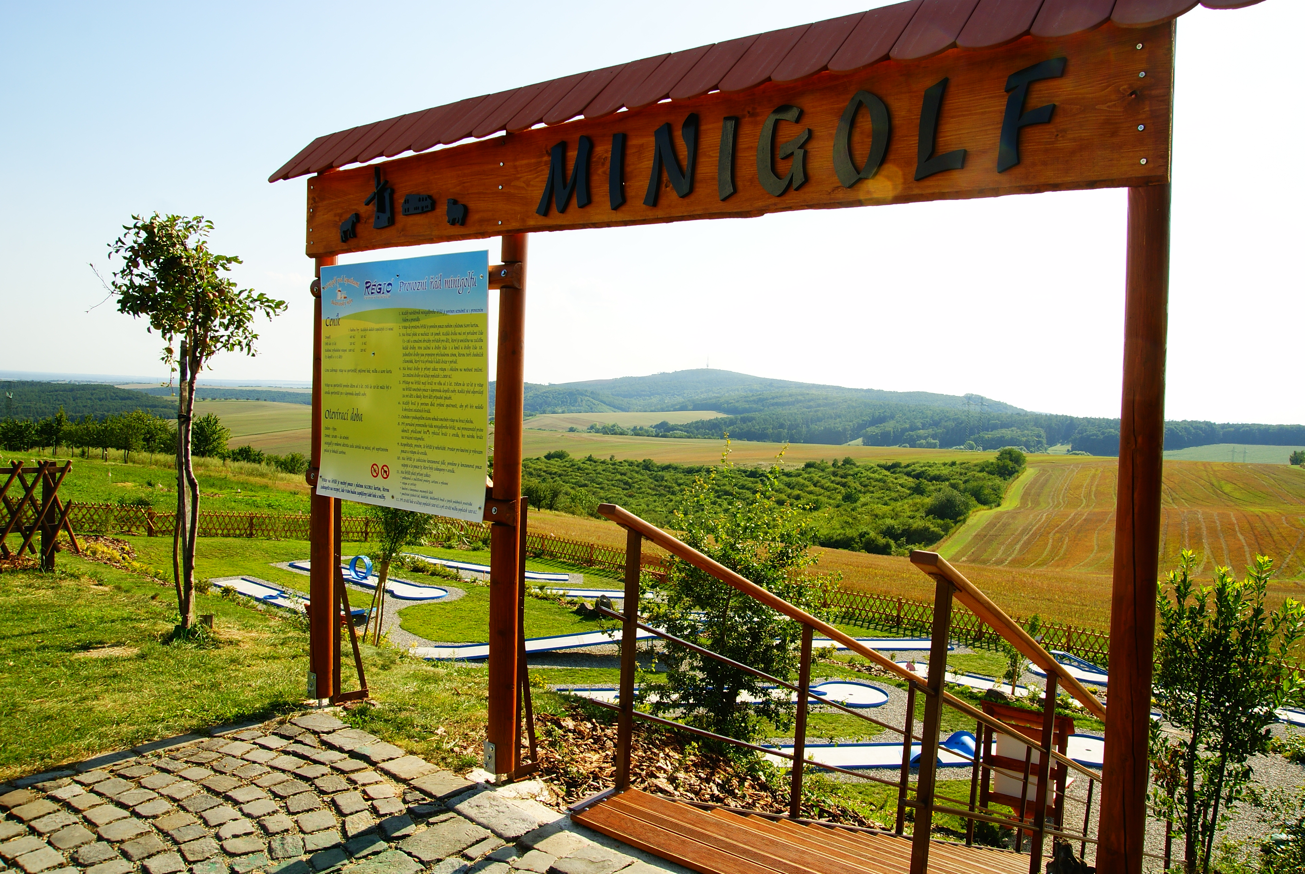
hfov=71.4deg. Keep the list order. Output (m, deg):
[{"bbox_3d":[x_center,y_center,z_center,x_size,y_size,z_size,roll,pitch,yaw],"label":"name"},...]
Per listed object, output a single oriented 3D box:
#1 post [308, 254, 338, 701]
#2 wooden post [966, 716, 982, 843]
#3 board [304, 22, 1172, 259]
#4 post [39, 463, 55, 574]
[{"bbox_3d":[-1.559,0.119,4.319,0.105,2.311,0.105,4,3,36],"label":"post"},{"bbox_3d":[2.543,2.740,7.207,0.043,1.029,0.043,4,3,36],"label":"wooden post"},{"bbox_3d":[-0.177,-0.909,3.190,3.520,0.375,0.055,4,3,36],"label":"board"},{"bbox_3d":[-4.806,0.631,7.211,0.075,0.852,0.075,4,3,36],"label":"post"}]

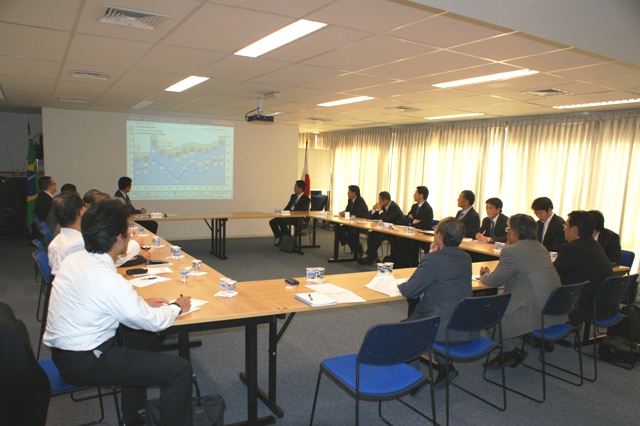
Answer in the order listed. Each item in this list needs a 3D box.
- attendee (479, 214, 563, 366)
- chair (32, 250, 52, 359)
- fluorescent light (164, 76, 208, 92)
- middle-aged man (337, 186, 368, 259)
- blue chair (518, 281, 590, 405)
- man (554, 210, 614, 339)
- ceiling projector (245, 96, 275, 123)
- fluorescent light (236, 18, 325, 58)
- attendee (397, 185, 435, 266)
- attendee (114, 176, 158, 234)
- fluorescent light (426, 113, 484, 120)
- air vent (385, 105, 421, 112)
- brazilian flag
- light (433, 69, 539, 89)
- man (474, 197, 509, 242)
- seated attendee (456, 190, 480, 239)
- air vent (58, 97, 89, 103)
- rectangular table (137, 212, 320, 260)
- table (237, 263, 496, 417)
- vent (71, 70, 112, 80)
[{"bbox_3d":[1.740,0.666,4.247,0.589,1.326,0.747,-2,7,-37],"label":"attendee"},{"bbox_3d":[-2.209,0.748,4.204,0.540,0.845,0.521,-1,7,-31],"label":"chair"},{"bbox_3d":[-1.622,-1.566,5.798,0.210,0.060,1.230,-2,6,-31],"label":"fluorescent light"},{"bbox_3d":[0.727,0.111,9.554,0.786,1.307,0.530,-1,7,-31],"label":"middle-aged man"},{"bbox_3d":[1.690,0.919,3.756,0.550,0.820,0.580,-1,7,-34],"label":"blue chair"},{"bbox_3d":[2.206,0.643,4.271,0.540,1.310,0.760,-2,7,-39],"label":"man"},{"bbox_3d":[-0.854,-1.456,6.822,0.330,0.350,0.300,-2,7,-34],"label":"ceiling projector"},{"bbox_3d":[-0.331,-1.275,3.501,0.200,0.080,1.190,-1,6,-30],"label":"fluorescent light"},{"bbox_3d":[1.446,0.257,7.398,0.750,1.330,0.520,-1,6,-26],"label":"attendee"},{"bbox_3d":[-3.234,0.051,8.429,0.786,1.316,0.570,2,6,-1],"label":"attendee"},{"bbox_3d":[2.346,-1.734,8.511,0.220,0.060,1.220,-2,6,-31],"label":"fluorescent light"},{"bbox_3d":[1.221,-1.522,7.060,0.393,0.029,0.393,-1,7,-31],"label":"air vent"},{"bbox_3d":[-5.007,-0.640,8.350,0.190,1.860,0.180,-1,6,-30],"label":"brazilian flag"},{"bbox_3d":[1.689,-1.407,5.002,0.220,0.060,1.220,-2,6,-31],"label":"light"},{"bbox_3d":[2.245,0.449,6.380,0.560,1.300,0.780,7,7,39],"label":"man"},{"bbox_3d":[2.223,0.367,7.235,0.766,1.375,0.511,0,6,-25],"label":"seated attendee"},{"bbox_3d":[-3.793,-1.738,7.415,0.393,0.029,0.393,-1,7,-31],"label":"air vent"},{"bbox_3d":[-1.680,0.405,8.234,3.020,0.740,0.780,-1,6,-25],"label":"rectangular table"},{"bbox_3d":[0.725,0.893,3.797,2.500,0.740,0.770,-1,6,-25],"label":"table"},{"bbox_3d":[-2.533,-1.544,5.336,0.400,0.050,0.400,-2,6,-31],"label":"vent"}]

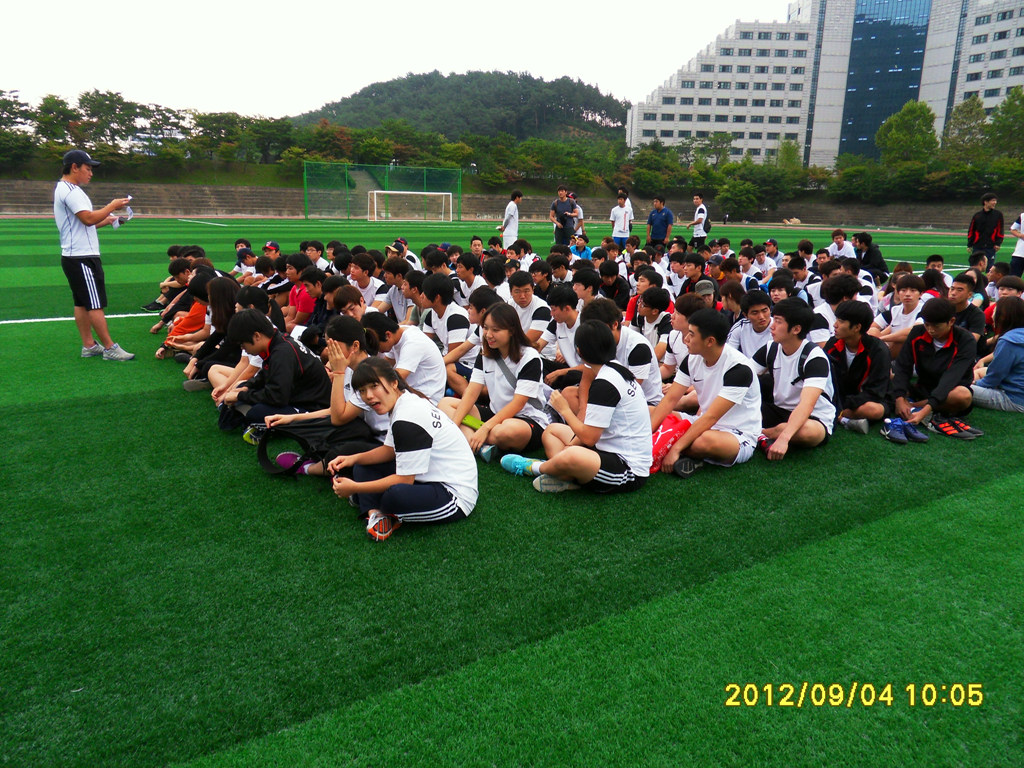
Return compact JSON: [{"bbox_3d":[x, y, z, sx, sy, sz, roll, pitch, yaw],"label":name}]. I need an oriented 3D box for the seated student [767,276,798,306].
[{"bbox_3d":[2.215,-0.497,6.086,0.660,0.832,0.580,-11,18,-40],"label":"seated student"}]

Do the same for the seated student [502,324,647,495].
[{"bbox_3d":[0.319,0.054,3.743,0.780,0.840,0.620,6,15,19],"label":"seated student"}]

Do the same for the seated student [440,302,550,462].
[{"bbox_3d":[-0.099,-0.072,4.362,0.640,0.870,0.650,12,18,39],"label":"seated student"}]

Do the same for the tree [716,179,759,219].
[{"bbox_3d":[28.267,-23.128,89.000,5.300,5.300,5.300,1,14,0],"label":"tree"}]

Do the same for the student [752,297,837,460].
[{"bbox_3d":[1.712,-0.104,4.553,0.700,0.900,0.650,-10,18,-39],"label":"student"}]

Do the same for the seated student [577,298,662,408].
[{"bbox_3d":[0.613,-0.142,4.456,0.680,0.820,0.560,1,14,-2],"label":"seated student"}]

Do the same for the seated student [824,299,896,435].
[{"bbox_3d":[2.444,-0.196,5.093,0.680,0.840,0.640,-11,19,-40],"label":"seated student"}]

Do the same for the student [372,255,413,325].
[{"bbox_3d":[-1.256,-0.850,7.368,0.650,0.890,0.700,12,18,39],"label":"student"}]

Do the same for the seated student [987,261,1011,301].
[{"bbox_3d":[5.462,-0.970,8.156,0.680,0.830,0.560,2,14,5],"label":"seated student"}]

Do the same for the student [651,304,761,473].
[{"bbox_3d":[1.101,-0.030,4.254,0.720,0.880,0.660,-8,16,-31],"label":"student"}]

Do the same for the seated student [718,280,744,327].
[{"bbox_3d":[1.636,-0.396,5.629,0.660,0.840,0.550,-4,15,-21],"label":"seated student"}]

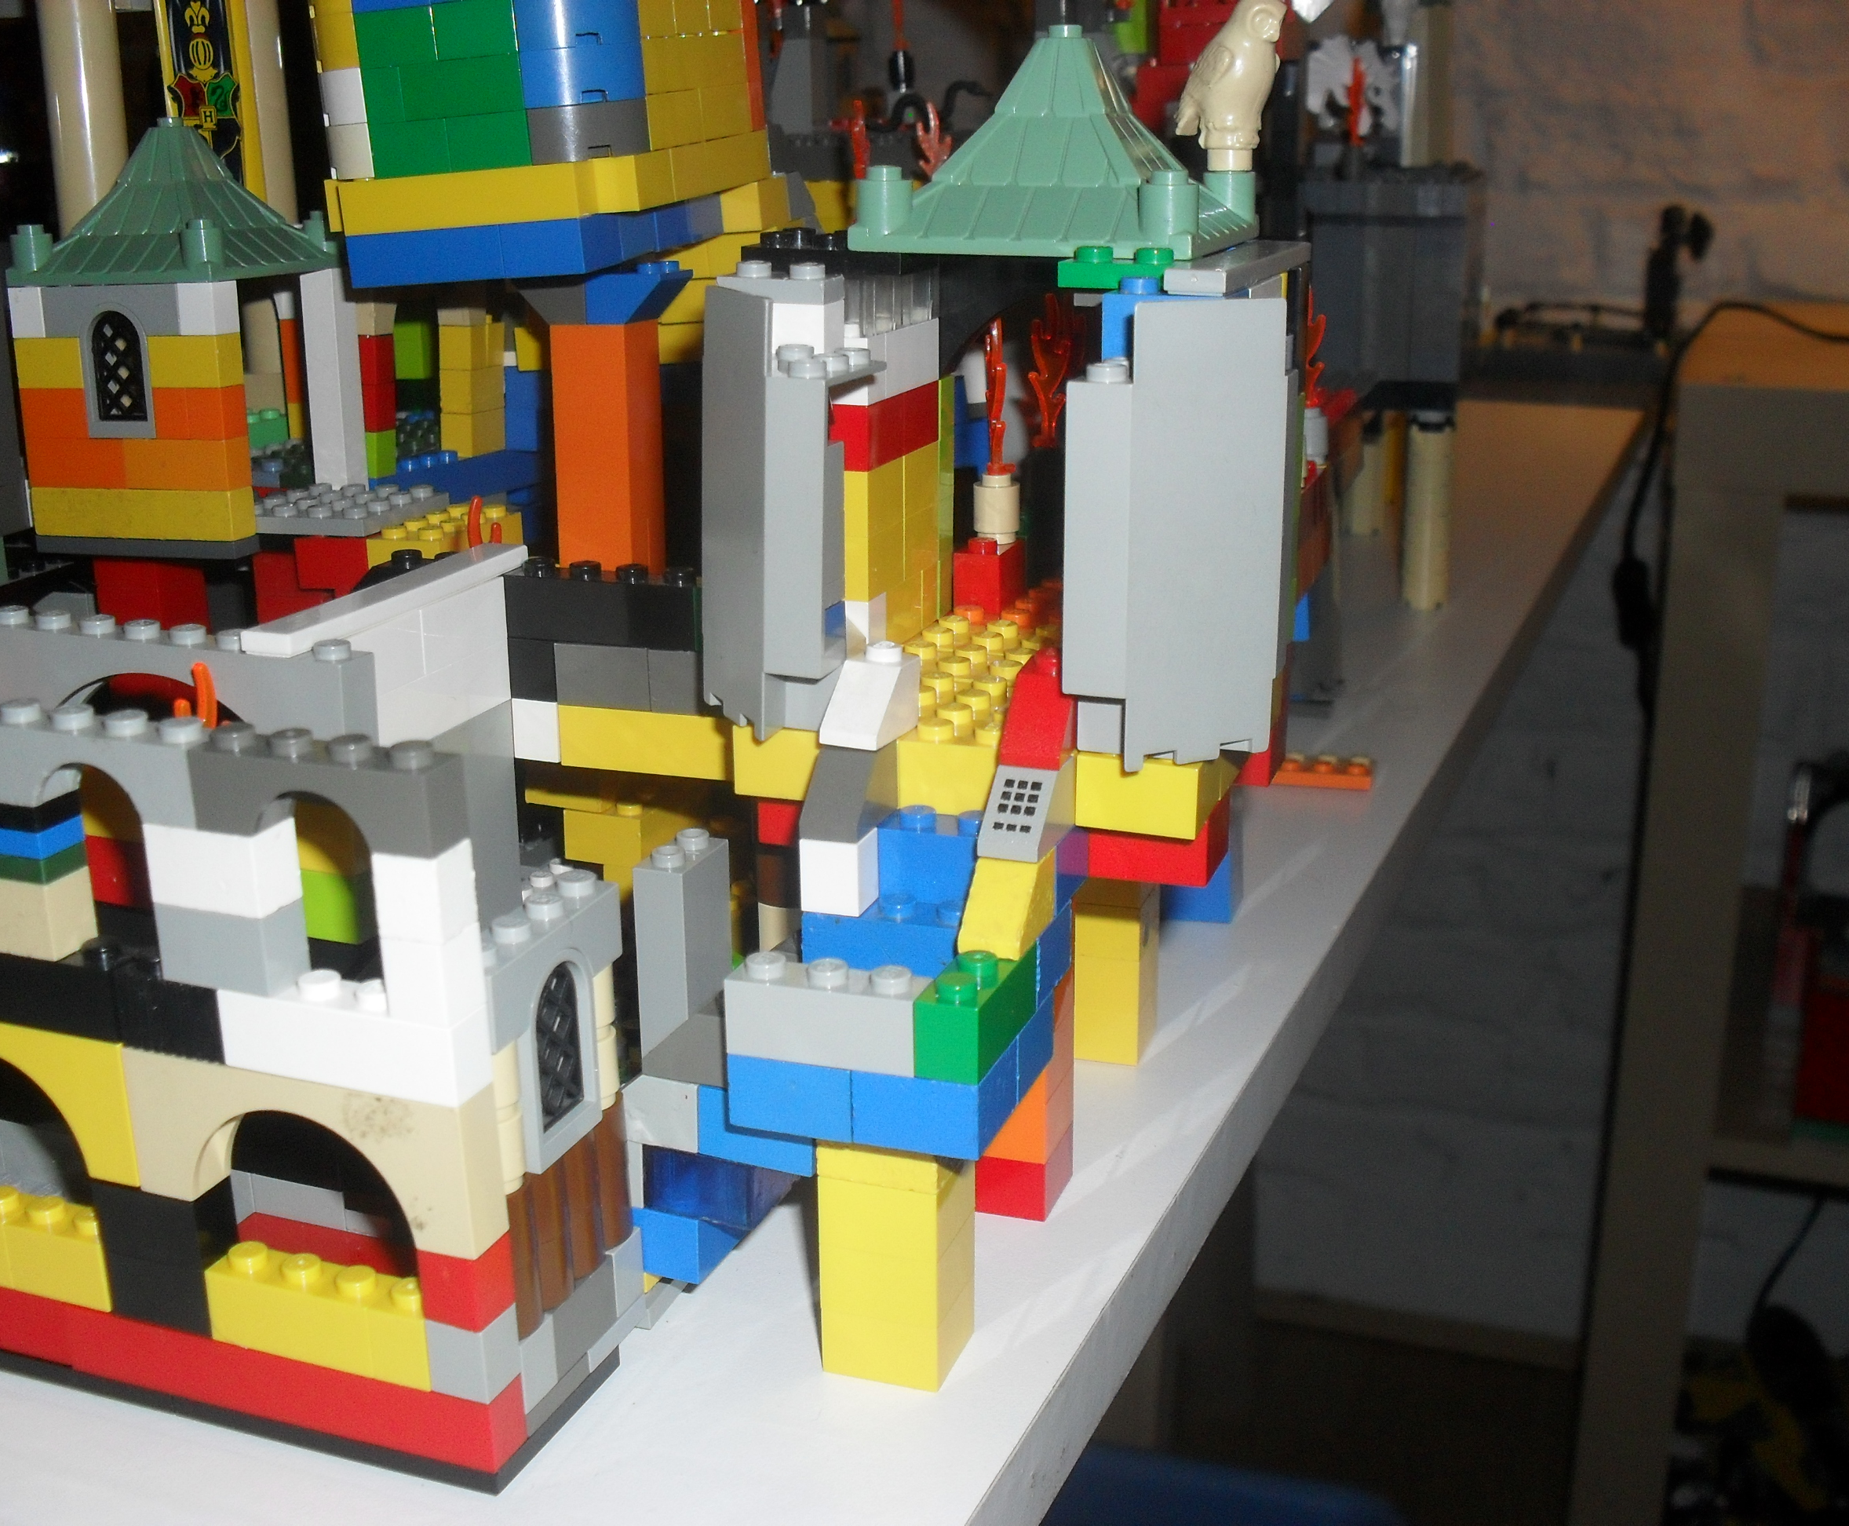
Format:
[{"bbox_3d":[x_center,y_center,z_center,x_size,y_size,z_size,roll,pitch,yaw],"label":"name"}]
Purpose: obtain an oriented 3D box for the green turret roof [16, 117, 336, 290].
[{"bbox_3d":[-0.146,-0.111,0.404,0.048,0.032,0.048,5,17,18],"label":"green turret roof"}]

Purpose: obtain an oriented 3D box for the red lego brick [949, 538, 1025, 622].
[{"bbox_3d":[0.011,-0.033,0.353,0.008,0.011,0.016,5,16,18],"label":"red lego brick"}]

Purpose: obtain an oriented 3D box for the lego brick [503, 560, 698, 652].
[{"bbox_3d":[-0.048,-0.024,0.317,0.032,0.011,0.008,4,17,18],"label":"lego brick"}]

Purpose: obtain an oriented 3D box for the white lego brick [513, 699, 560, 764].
[{"bbox_3d":[-0.058,-0.006,0.320,0.008,0.010,0.008,5,17,19],"label":"white lego brick"}]

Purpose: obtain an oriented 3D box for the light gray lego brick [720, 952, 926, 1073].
[{"bbox_3d":[-0.011,0.030,0.248,0.024,0.011,0.008,5,17,19],"label":"light gray lego brick"}]

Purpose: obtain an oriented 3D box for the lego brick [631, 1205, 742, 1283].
[{"bbox_3d":[-0.035,0.064,0.293,0.016,0.010,0.018,5,17,19],"label":"lego brick"}]

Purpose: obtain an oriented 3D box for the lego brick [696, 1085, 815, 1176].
[{"bbox_3d":[-0.020,0.045,0.269,0.016,0.011,0.012,4,17,18],"label":"lego brick"}]

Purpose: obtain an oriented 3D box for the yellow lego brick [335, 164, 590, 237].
[{"bbox_3d":[-0.084,-0.103,0.376,0.048,0.010,0.008,1,18,16],"label":"yellow lego brick"}]

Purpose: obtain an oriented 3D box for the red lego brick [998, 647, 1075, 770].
[{"bbox_3d":[0.016,-0.006,0.267,0.008,0.011,0.016,5,17,19],"label":"red lego brick"}]

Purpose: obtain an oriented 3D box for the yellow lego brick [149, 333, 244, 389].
[{"bbox_3d":[-0.137,-0.076,0.387,0.016,0.010,0.008,5,17,18],"label":"yellow lego brick"}]

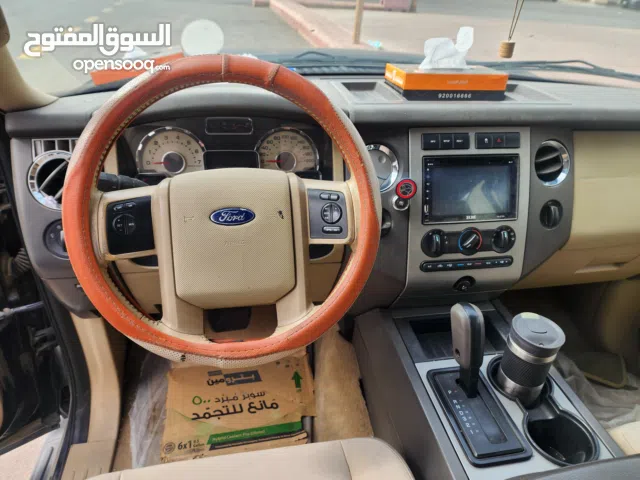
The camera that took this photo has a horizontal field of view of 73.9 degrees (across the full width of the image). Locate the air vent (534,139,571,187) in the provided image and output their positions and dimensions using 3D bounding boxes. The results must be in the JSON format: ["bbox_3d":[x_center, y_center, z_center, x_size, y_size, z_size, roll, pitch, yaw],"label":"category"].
[{"bbox_3d":[0.442,-0.148,0.826,0.088,0.090,0.040,-4,7,-19],"label":"air vent"}]

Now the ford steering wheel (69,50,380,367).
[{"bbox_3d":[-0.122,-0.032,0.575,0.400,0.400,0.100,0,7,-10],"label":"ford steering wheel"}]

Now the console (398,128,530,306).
[{"bbox_3d":[0.258,-0.045,0.790,0.243,0.310,0.080,-3,7,-12],"label":"console"}]

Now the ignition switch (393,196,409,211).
[{"bbox_3d":[0.141,-0.065,0.741,0.029,0.029,0.024,-3,6,-7],"label":"ignition switch"}]

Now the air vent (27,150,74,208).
[{"bbox_3d":[-0.388,-0.090,0.644,0.090,0.090,0.040,-2,6,-4],"label":"air vent"}]

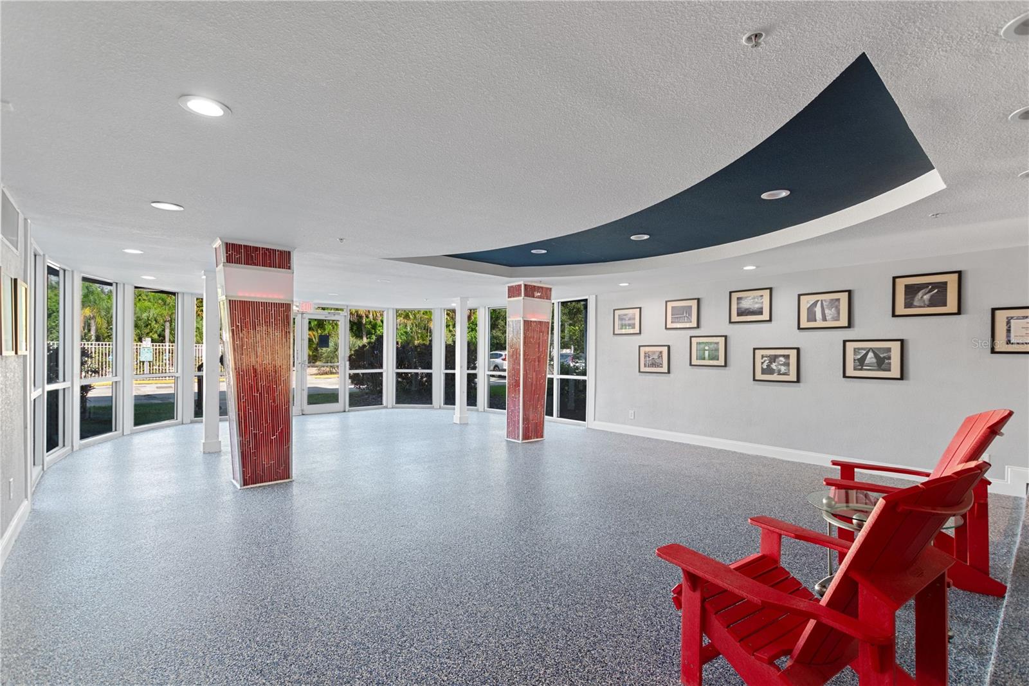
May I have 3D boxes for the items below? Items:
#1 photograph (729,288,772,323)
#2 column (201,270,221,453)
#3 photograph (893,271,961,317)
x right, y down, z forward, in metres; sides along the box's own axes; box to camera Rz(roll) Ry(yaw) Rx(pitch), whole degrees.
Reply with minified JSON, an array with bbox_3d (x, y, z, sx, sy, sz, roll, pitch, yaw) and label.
[{"bbox_3d":[3.279,-0.513,5.967,0.030,0.475,0.547,2,-1,-43],"label":"photograph"},{"bbox_3d":[-4.149,0.258,5.885,0.180,2.440,0.180,1,-1,-44],"label":"column"},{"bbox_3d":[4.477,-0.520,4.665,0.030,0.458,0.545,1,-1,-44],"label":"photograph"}]

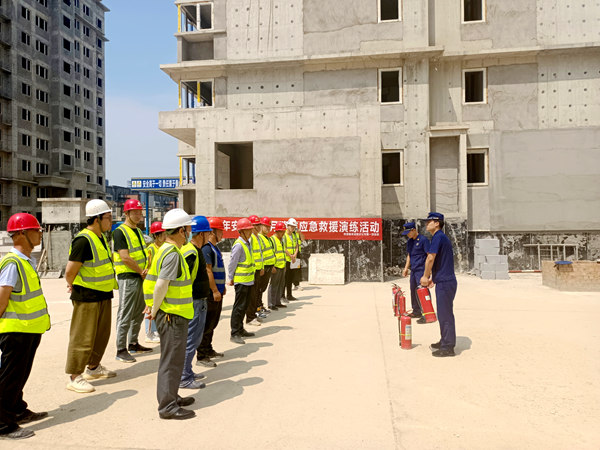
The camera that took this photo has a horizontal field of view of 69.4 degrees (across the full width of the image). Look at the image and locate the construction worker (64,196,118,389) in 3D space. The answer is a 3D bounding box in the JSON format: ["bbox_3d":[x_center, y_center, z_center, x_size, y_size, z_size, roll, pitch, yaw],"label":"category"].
[{"bbox_3d":[-2.089,0.665,4.320,0.450,1.849,0.540,0,-1,11],"label":"construction worker"}]

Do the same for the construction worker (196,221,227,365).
[{"bbox_3d":[-1.054,0.755,5.134,0.360,1.712,0.520,0,0,10],"label":"construction worker"}]

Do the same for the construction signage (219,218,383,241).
[{"bbox_3d":[-0.310,0.120,12.880,5.450,0.650,0.050,0,-1,6],"label":"construction signage"}]

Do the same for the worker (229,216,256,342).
[{"bbox_3d":[-0.810,0.759,6.066,0.380,1.701,0.500,0,0,10],"label":"worker"}]

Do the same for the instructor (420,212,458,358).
[{"bbox_3d":[1.726,0.720,5.377,0.440,1.750,0.500,0,0,9],"label":"instructor"}]

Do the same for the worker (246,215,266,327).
[{"bbox_3d":[-0.723,0.735,7.200,0.360,1.786,0.500,-1,-1,22],"label":"worker"}]

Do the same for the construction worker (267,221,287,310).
[{"bbox_3d":[-0.461,0.785,8.500,0.350,1.707,0.480,-1,-1,27],"label":"construction worker"}]

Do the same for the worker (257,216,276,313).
[{"bbox_3d":[-0.612,0.747,7.800,0.360,1.782,0.500,-1,-1,26],"label":"worker"}]

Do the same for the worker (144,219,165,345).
[{"bbox_3d":[-2.014,0.777,6.066,0.350,1.680,0.480,0,0,10],"label":"worker"}]

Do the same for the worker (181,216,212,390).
[{"bbox_3d":[-1.073,0.765,4.450,0.400,1.705,0.520,0,-1,6],"label":"worker"}]

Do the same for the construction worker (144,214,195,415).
[{"bbox_3d":[-1.130,0.735,3.735,0.440,1.754,0.540,0,0,-22],"label":"construction worker"}]

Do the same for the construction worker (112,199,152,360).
[{"bbox_3d":[-2.050,0.650,5.289,0.380,1.935,0.530,0,0,8],"label":"construction worker"}]

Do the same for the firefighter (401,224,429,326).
[{"bbox_3d":[1.972,0.790,7.400,0.400,1.665,0.540,0,-1,-28],"label":"firefighter"}]

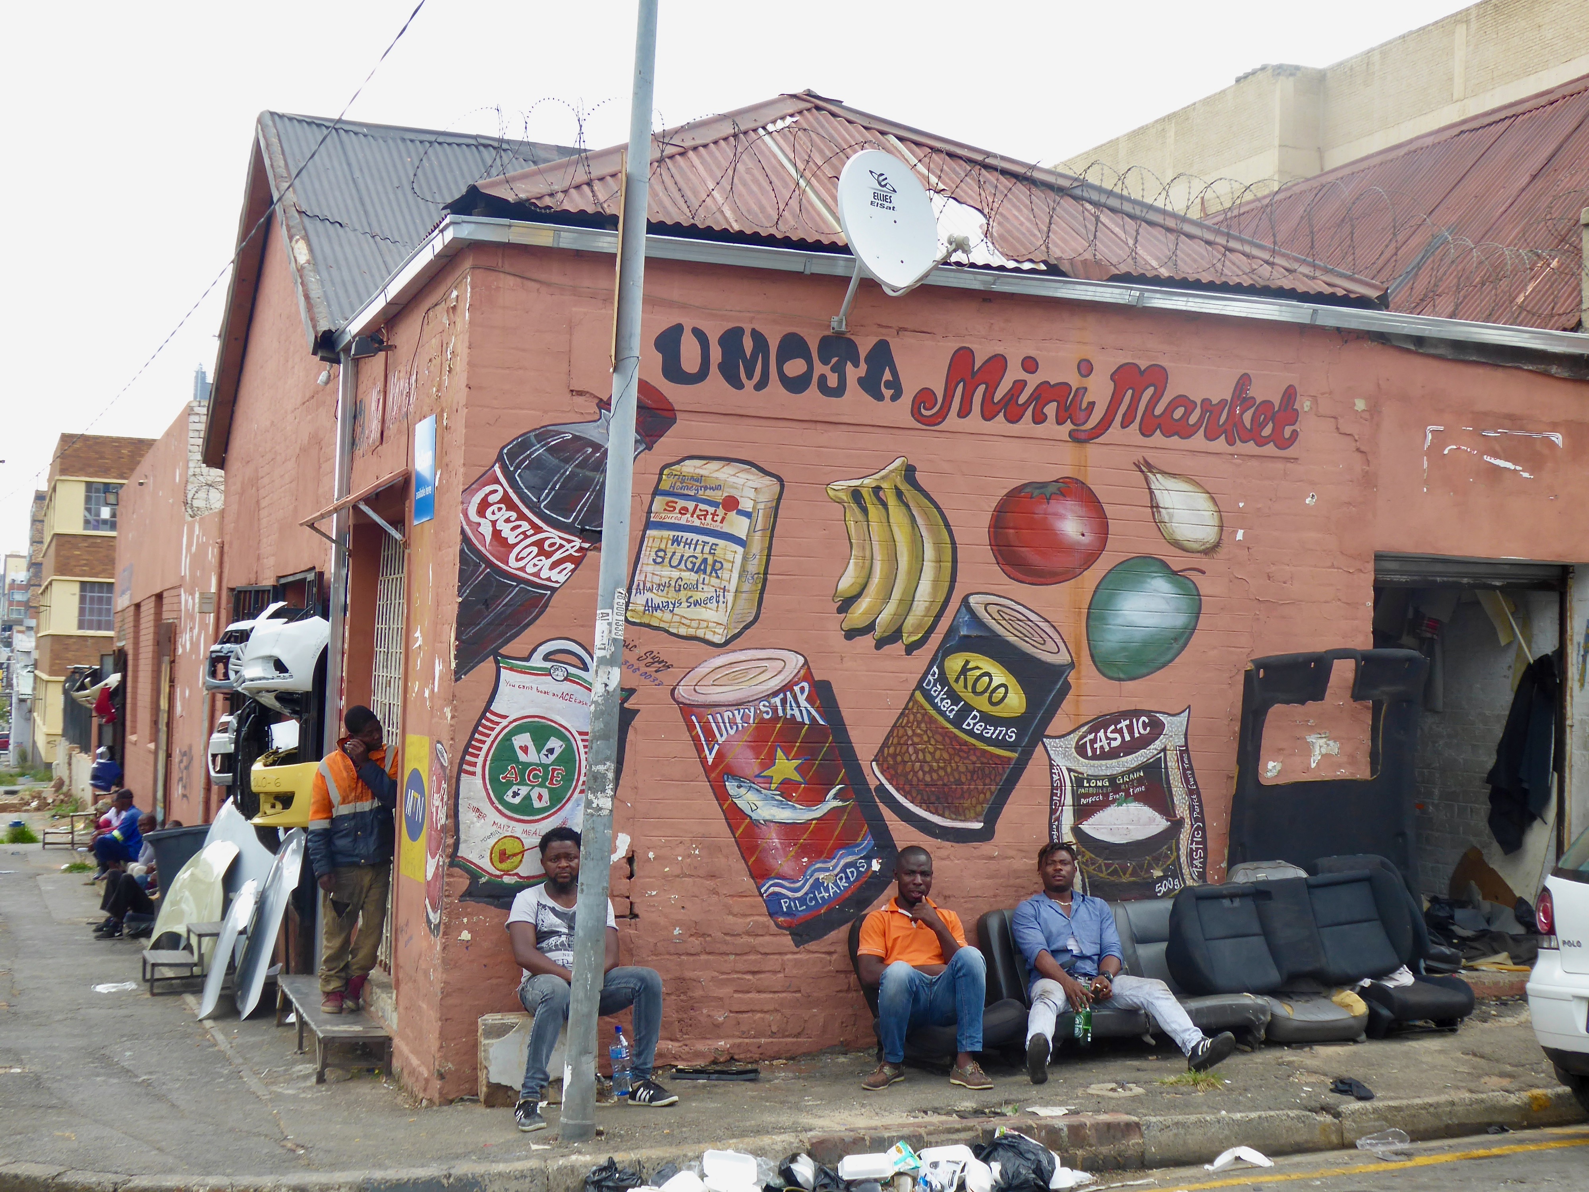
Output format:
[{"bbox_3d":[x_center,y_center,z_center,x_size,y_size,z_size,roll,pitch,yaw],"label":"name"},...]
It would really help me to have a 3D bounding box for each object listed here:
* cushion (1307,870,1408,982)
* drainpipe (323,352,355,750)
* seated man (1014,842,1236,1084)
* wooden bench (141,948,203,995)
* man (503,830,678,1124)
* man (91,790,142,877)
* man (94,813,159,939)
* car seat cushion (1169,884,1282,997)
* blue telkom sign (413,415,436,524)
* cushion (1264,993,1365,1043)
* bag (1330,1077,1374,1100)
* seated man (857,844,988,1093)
[{"bbox_3d":[2.730,1.608,10.485,0.484,0.536,0.175,-5,-19,-13],"label":"cushion"},{"bbox_3d":[-2.715,0.535,12.689,0.093,3.966,0.103,2,-3,-20],"label":"drainpipe"},{"bbox_3d":[1.416,1.627,9.695,0.855,0.968,1.009,2,-3,-4],"label":"seated man"},{"bbox_3d":[-4.158,2.521,14.459,0.340,0.206,0.824,2,-3,-20],"label":"wooden bench"},{"bbox_3d":[-0.856,1.599,9.153,0.721,1.184,0.783,2,-3,-8],"label":"man"},{"bbox_3d":[-8.255,2.906,26.300,0.750,1.080,0.500,3,-3,-26],"label":"man"},{"bbox_3d":[-5.769,2.458,18.900,0.820,1.060,0.520,3,-3,-31],"label":"man"},{"bbox_3d":[2.029,1.625,10.174,0.505,0.536,0.175,-5,-19,-13],"label":"car seat cushion"},{"bbox_3d":[-1.793,-0.602,10.386,0.031,0.515,0.556,2,-3,-20],"label":"blue telkom sign"},{"bbox_3d":[2.381,1.951,10.105,0.484,0.175,0.494,-1,3,-4],"label":"cushion"},{"bbox_3d":[2.251,1.987,8.744,0.185,0.077,0.154,2,-3,-5],"label":"bag"},{"bbox_3d":[0.561,1.622,9.489,0.567,1.004,0.855,2,-3,-7],"label":"seated man"}]

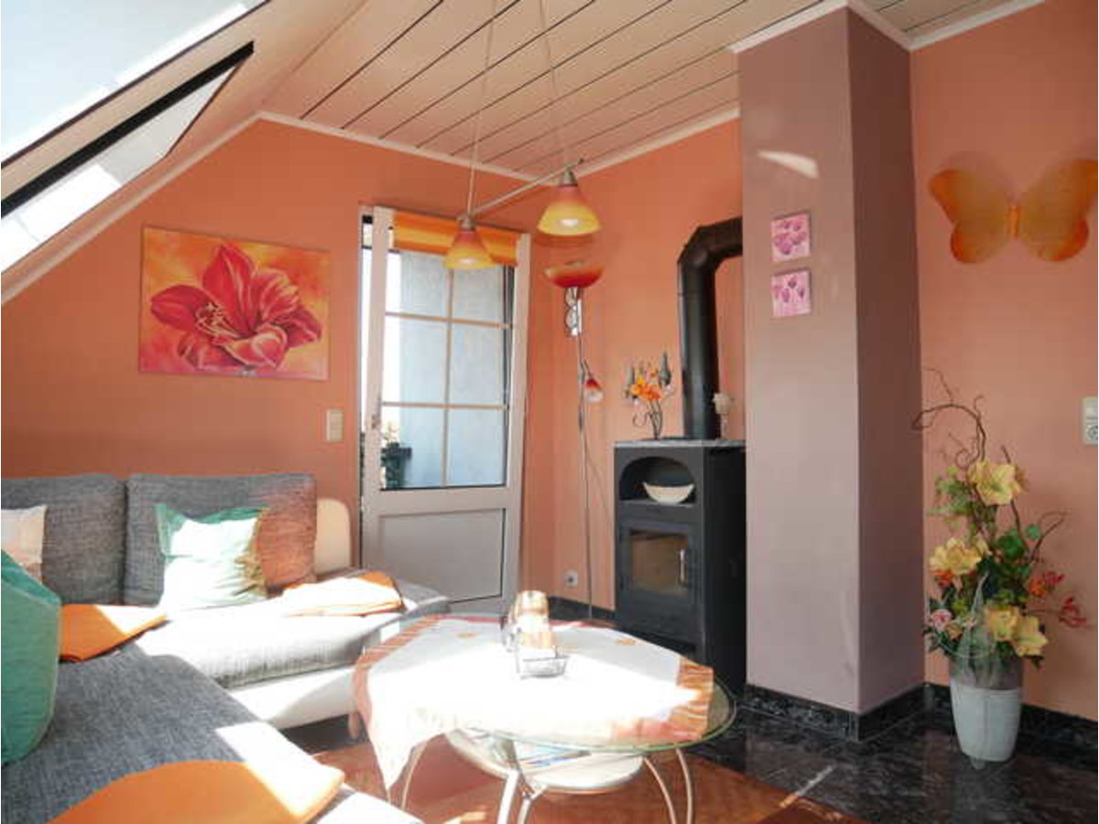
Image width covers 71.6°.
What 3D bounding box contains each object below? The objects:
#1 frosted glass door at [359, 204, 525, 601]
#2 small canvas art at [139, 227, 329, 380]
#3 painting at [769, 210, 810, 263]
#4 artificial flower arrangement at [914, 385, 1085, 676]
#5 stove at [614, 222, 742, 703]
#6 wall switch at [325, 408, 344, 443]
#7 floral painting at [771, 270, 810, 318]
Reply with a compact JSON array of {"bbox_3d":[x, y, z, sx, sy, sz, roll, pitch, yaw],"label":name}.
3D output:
[{"bbox_3d":[-0.518,0.069,3.911,0.970,2.090,0.090,0,2,-41],"label":"frosted glass door"},{"bbox_3d":[-1.322,-0.446,3.276,0.785,0.590,0.025,0,-1,-41],"label":"small canvas art"},{"bbox_3d":[0.867,-0.629,2.748,0.020,0.155,0.150,0,-1,-41],"label":"painting"},{"bbox_3d":[1.412,0.384,2.434,0.370,0.930,0.460,0,-1,-41],"label":"artificial flower arrangement"},{"bbox_3d":[0.638,0.152,3.264,0.430,1.935,0.570,0,-1,-41],"label":"stove"},{"bbox_3d":[-1.000,0.064,3.547,0.081,0.150,0.015,0,-1,-41],"label":"wall switch"},{"bbox_3d":[0.869,-0.427,2.744,0.020,0.155,0.150,0,-1,-41],"label":"floral painting"}]

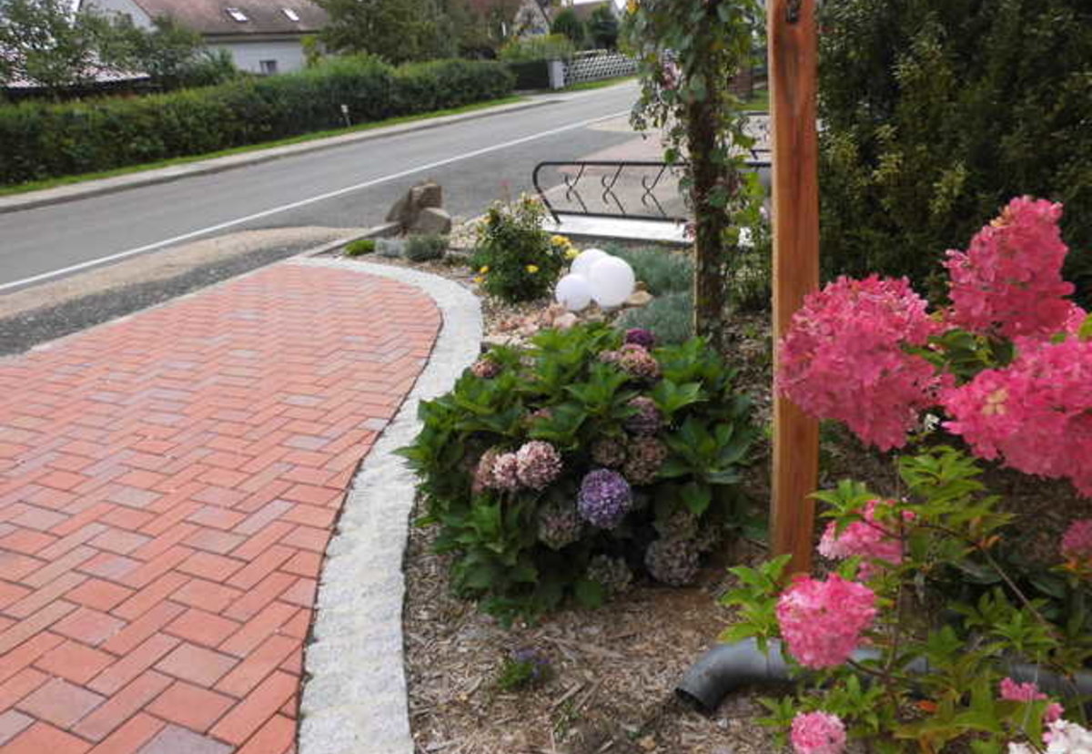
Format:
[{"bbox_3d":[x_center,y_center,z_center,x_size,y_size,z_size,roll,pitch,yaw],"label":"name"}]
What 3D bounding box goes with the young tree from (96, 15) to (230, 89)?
[{"bbox_3d":[-10.179,-7.969,21.375,3.600,3.358,3.100,-6,22,0],"label":"young tree"}]

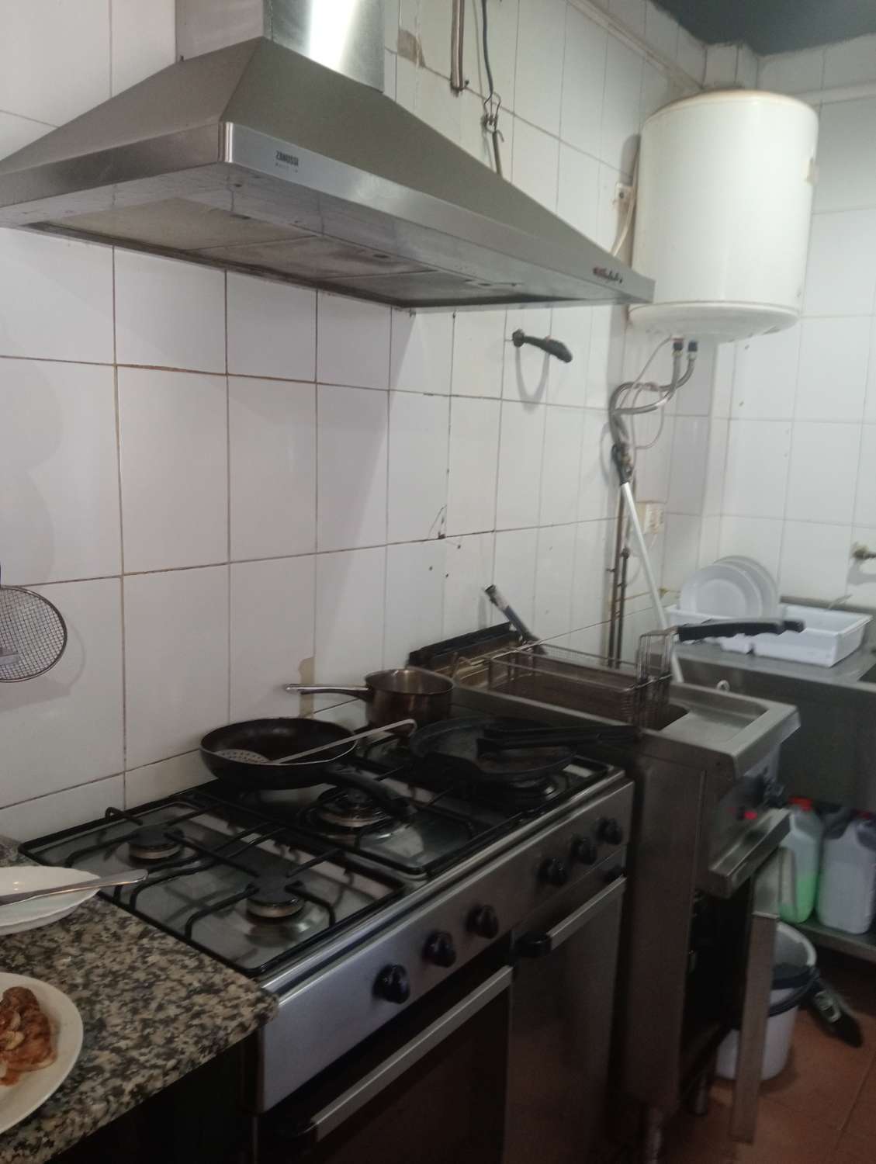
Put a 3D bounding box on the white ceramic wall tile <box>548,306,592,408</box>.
[{"bbox_3d":[0.325,-0.591,2.344,0.010,0.300,0.200,8,11,36],"label":"white ceramic wall tile"}]

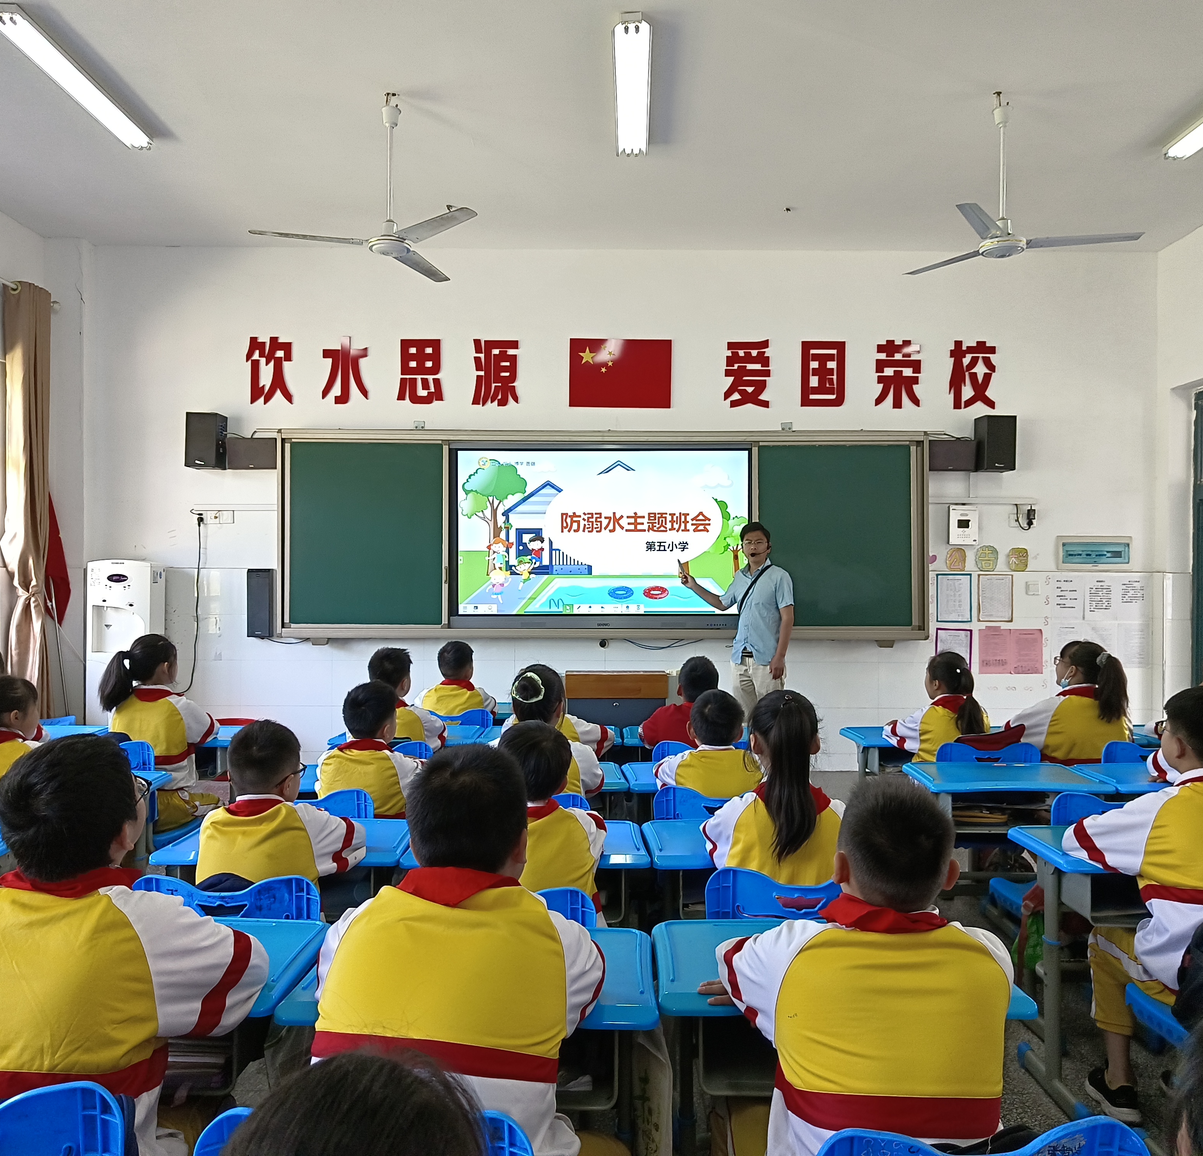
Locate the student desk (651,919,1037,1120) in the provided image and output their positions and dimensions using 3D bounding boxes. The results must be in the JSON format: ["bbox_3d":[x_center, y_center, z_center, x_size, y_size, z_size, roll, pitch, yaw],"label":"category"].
[{"bbox_3d":[0.397,0.994,1.810,0.610,0.652,0.410,0,0,2],"label":"student desk"}]

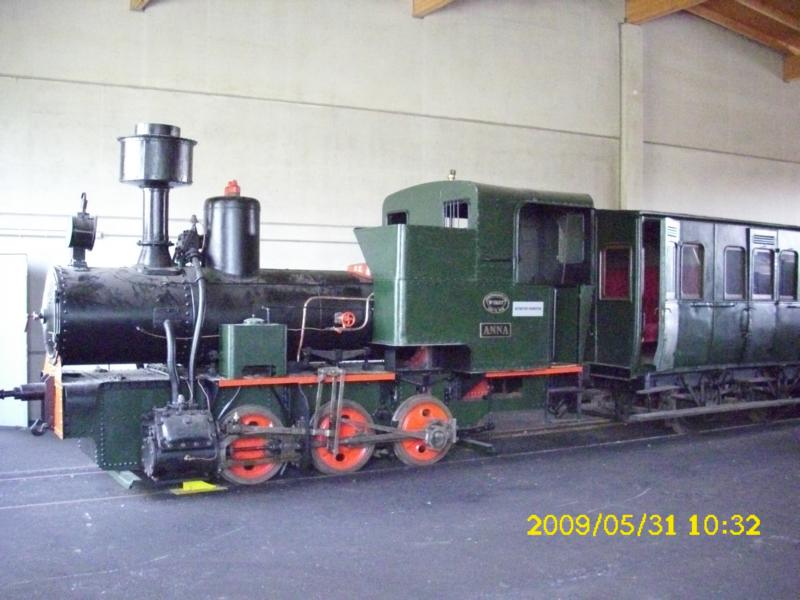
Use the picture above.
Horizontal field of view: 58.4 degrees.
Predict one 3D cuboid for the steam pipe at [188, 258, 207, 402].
[{"bbox_3d":[-1.800,0.253,6.370,0.160,1.300,0.360,0,0,-27],"label":"steam pipe"}]

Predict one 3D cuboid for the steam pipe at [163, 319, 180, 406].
[{"bbox_3d":[-1.955,0.526,6.130,0.130,0.740,0.160,0,0,-27],"label":"steam pipe"}]

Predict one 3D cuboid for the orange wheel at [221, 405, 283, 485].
[{"bbox_3d":[-1.338,1.311,6.500,0.700,0.720,0.130,0,0,-27],"label":"orange wheel"}]

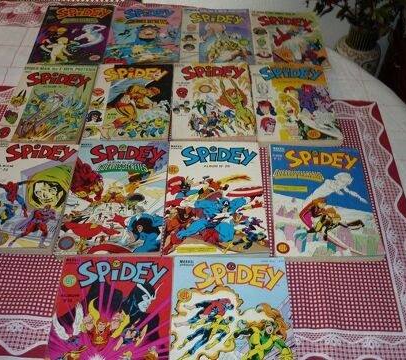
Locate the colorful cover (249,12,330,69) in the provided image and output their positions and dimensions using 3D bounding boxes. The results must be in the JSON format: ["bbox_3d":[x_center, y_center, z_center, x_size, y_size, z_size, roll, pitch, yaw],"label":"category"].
[{"bbox_3d":[0.207,-0.346,1.129,0.170,0.014,0.247,1,49,1],"label":"colorful cover"}]

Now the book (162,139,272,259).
[{"bbox_3d":[0.021,0.026,0.807,0.170,0.014,0.247,0,49,0],"label":"book"}]

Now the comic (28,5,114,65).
[{"bbox_3d":[-0.320,-0.362,1.139,0.170,0.014,0.247,-1,49,-1],"label":"comic"}]

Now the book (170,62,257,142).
[{"bbox_3d":[0.020,-0.169,0.976,0.170,0.014,0.247,-1,49,-1],"label":"book"}]

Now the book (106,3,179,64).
[{"bbox_3d":[-0.143,-0.357,1.136,0.170,0.014,0.247,0,49,0],"label":"book"}]

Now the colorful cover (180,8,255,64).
[{"bbox_3d":[0.034,-0.354,1.135,0.170,0.014,0.247,0,49,0],"label":"colorful cover"}]

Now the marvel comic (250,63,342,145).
[{"bbox_3d":[0.190,-0.164,0.972,0.170,0.014,0.247,0,49,0],"label":"marvel comic"}]

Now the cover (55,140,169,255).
[{"bbox_3d":[-0.151,0.025,0.807,0.170,0.014,0.247,0,49,0],"label":"cover"}]

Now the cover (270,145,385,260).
[{"bbox_3d":[0.207,0.033,0.803,0.170,0.014,0.247,3,49,2],"label":"cover"}]

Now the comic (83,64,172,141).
[{"bbox_3d":[-0.152,-0.167,0.972,0.170,0.014,0.247,0,49,0],"label":"comic"}]

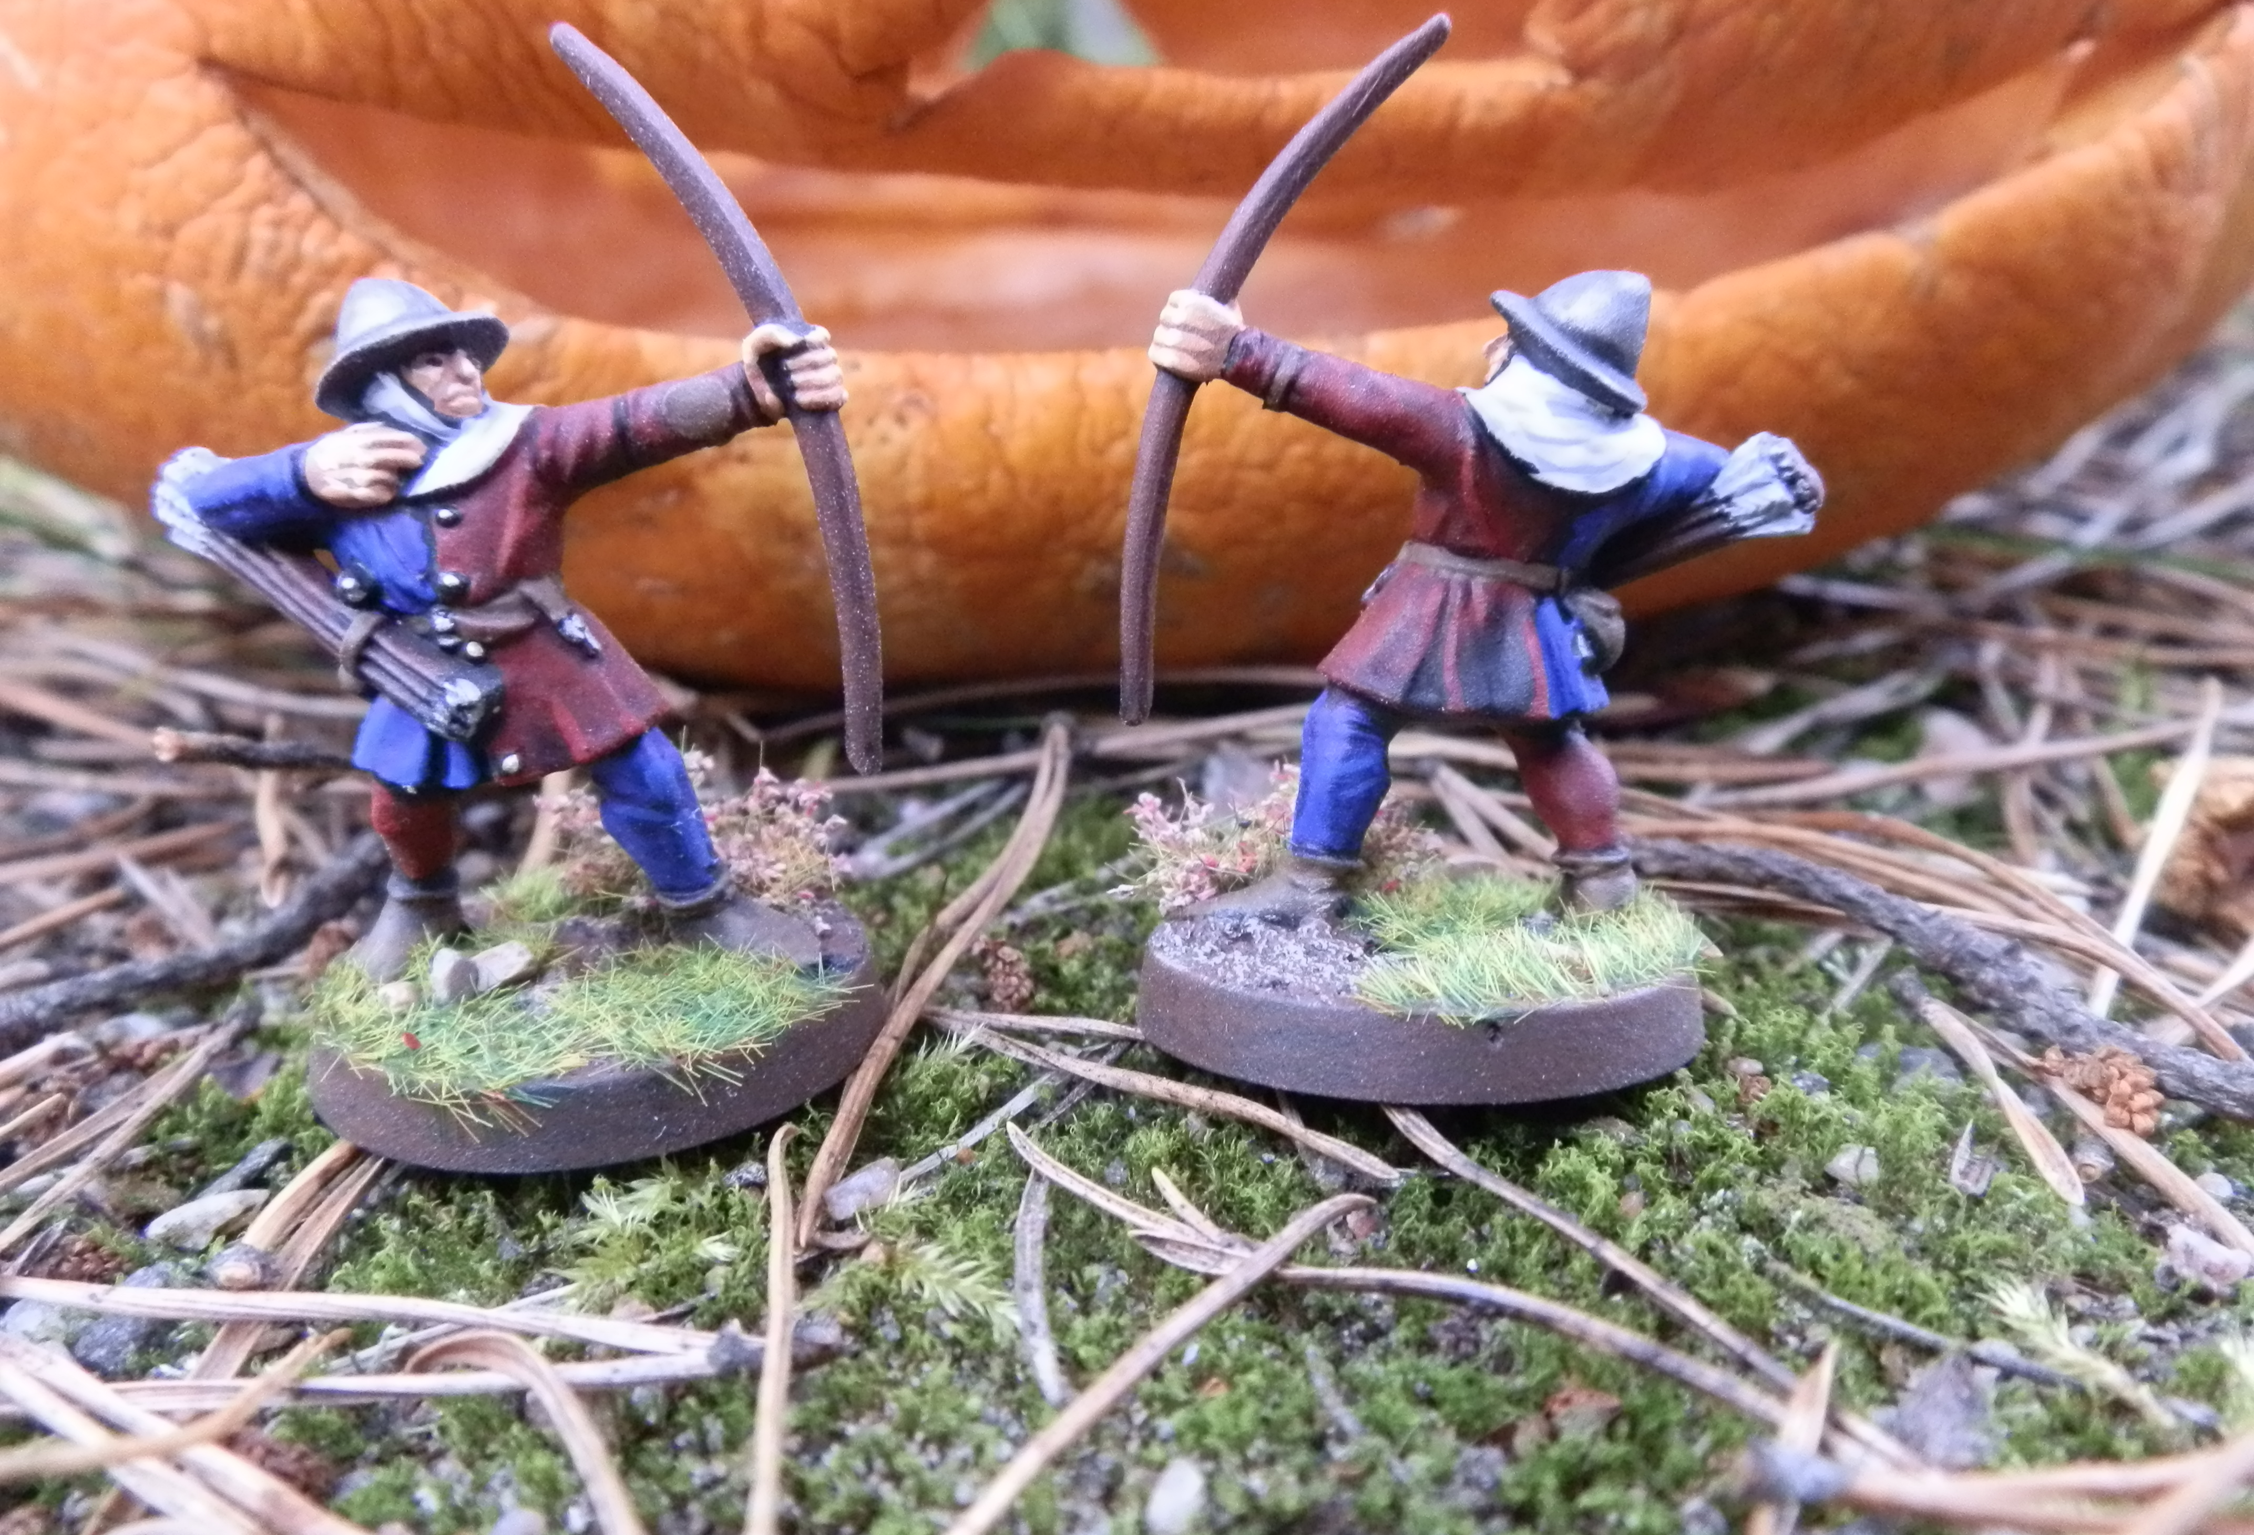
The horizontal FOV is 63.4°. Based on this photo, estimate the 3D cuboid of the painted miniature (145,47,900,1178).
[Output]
[{"bbox_3d":[-0.026,-0.008,0.078,0.031,0.043,0.025,-6,15,-16],"label":"painted miniature"}]

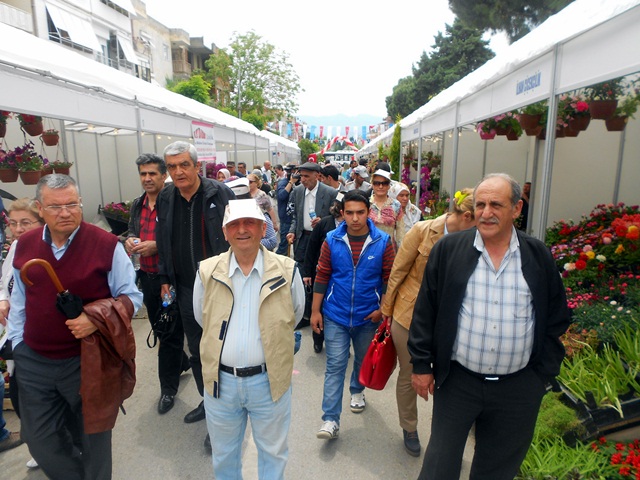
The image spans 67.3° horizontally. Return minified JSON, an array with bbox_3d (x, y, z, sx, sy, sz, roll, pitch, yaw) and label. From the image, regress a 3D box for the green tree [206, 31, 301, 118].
[{"bbox_3d":[-4.578,-9.249,33.923,6.800,10.458,6.800,-1,10,0],"label":"green tree"}]

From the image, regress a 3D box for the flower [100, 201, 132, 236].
[{"bbox_3d":[-2.599,-0.277,6.200,0.420,0.420,0.480,6,12,36],"label":"flower"}]

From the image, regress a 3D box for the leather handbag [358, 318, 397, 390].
[{"bbox_3d":[0.325,0.648,2.720,0.160,0.390,0.300,14,10,19],"label":"leather handbag"}]

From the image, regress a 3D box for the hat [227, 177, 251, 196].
[{"bbox_3d":[-0.695,-0.456,4.100,0.240,0.160,0.270,3,10,22],"label":"hat"}]

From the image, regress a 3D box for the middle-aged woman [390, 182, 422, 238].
[{"bbox_3d":[0.877,0.154,4.947,0.460,1.463,0.340,-2,10,-6],"label":"middle-aged woman"}]

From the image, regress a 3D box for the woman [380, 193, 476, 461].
[{"bbox_3d":[0.653,0.485,2.741,0.560,1.552,0.420,-3,10,-14],"label":"woman"}]

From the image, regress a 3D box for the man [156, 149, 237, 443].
[{"bbox_3d":[-0.628,0.374,2.699,0.540,1.817,0.420,0,10,3],"label":"man"}]

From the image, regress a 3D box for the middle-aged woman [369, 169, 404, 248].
[{"bbox_3d":[0.542,0.189,4.293,0.460,1.621,0.340,0,10,3],"label":"middle-aged woman"}]

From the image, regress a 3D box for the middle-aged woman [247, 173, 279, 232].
[{"bbox_3d":[-0.666,-0.015,5.777,0.360,1.555,0.450,-10,13,-44],"label":"middle-aged woman"}]

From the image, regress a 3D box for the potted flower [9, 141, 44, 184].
[{"bbox_3d":[-2.931,-0.774,4.800,0.360,0.420,0.340,-6,11,-26],"label":"potted flower"}]

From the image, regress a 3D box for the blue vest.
[{"bbox_3d":[0.213,0.195,2.880,0.410,0.620,0.280,0,10,3],"label":"blue vest"}]

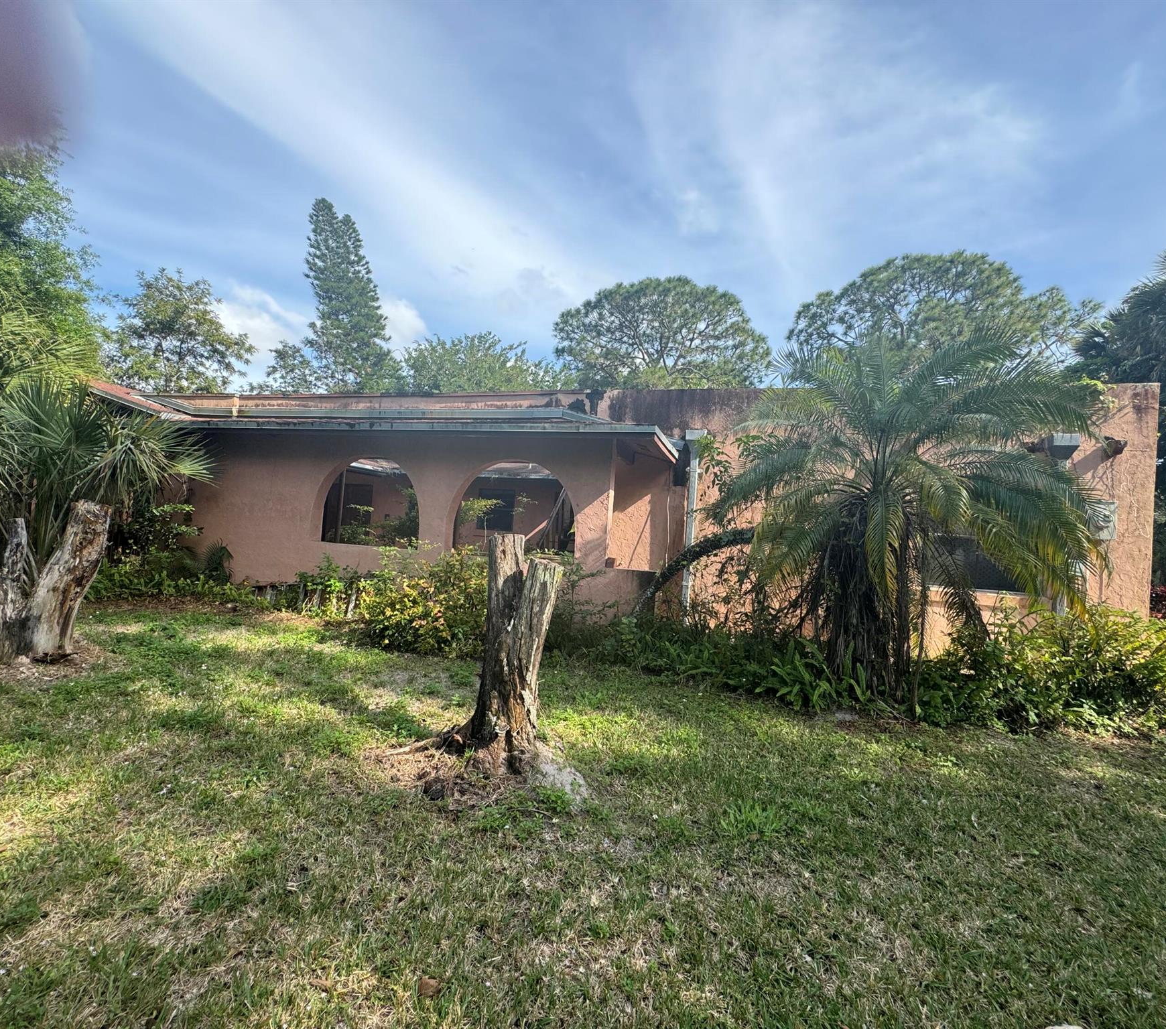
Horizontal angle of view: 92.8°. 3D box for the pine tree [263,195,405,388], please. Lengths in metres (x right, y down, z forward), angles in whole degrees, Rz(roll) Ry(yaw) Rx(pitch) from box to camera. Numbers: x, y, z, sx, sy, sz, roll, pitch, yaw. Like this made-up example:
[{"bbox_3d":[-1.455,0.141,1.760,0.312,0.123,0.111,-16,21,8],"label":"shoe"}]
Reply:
[{"bbox_3d":[-14.133,-8.662,31.046,6.800,18.110,6.300,3,1,0],"label":"pine tree"}]

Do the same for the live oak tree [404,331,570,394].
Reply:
[{"bbox_3d":[-4.238,-3.297,23.038,7.000,8.580,6.800,3,1,0],"label":"live oak tree"}]

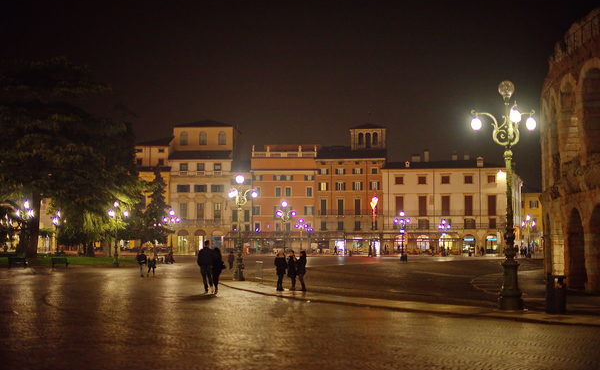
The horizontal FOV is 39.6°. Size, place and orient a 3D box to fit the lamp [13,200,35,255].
[{"bbox_3d":[-27.591,4.735,83.849,1.750,6.200,1.750,0,-4,0],"label":"lamp"}]

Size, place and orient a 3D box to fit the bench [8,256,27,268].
[{"bbox_3d":[-26.086,7.237,77.033,1.600,0.850,0.650,1,-5,-11],"label":"bench"}]

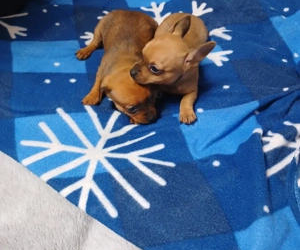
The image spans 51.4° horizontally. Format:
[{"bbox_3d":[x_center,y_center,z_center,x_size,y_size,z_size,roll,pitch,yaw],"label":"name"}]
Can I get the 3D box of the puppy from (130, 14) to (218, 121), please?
[{"bbox_3d":[0.050,-0.141,0.590,0.140,0.130,0.235,9,49,5],"label":"puppy"}]

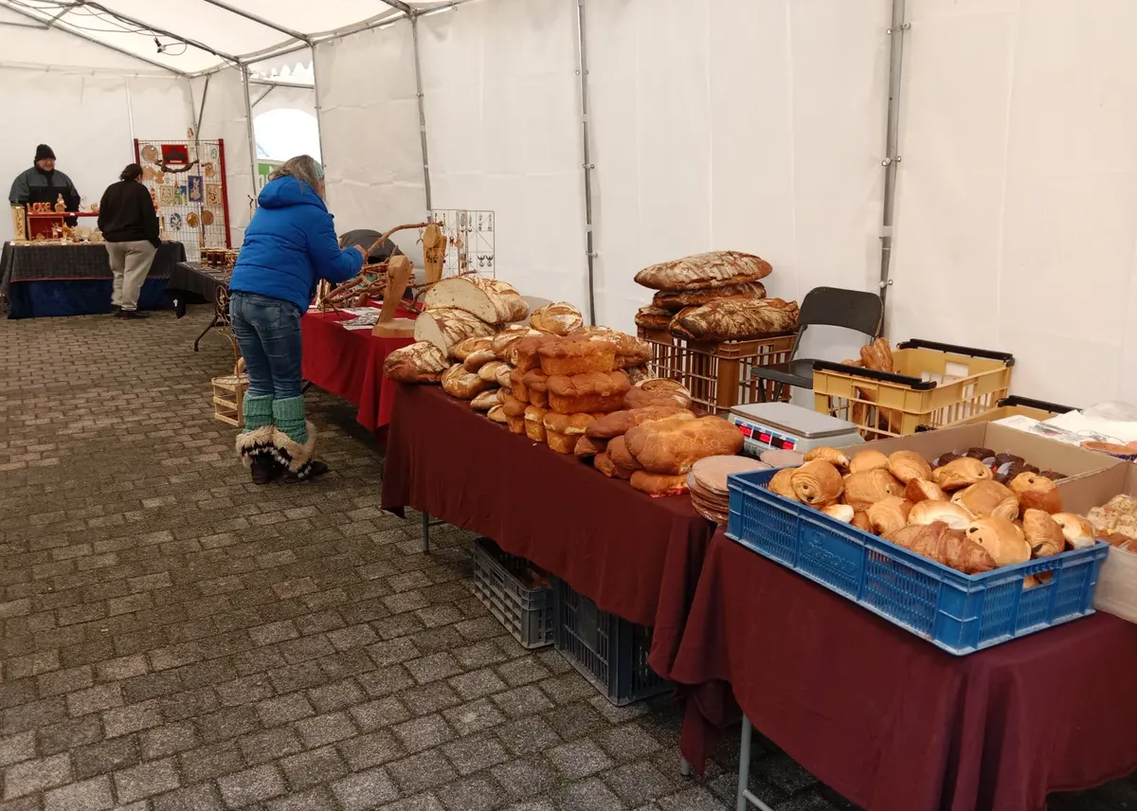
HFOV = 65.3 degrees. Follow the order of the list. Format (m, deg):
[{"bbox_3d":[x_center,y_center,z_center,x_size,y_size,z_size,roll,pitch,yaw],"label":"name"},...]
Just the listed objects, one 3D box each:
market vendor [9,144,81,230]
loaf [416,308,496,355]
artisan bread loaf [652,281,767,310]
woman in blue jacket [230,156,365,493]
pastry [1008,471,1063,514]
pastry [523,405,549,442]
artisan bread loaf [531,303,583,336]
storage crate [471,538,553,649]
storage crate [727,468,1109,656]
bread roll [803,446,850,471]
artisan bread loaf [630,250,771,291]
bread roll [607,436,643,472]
[{"bbox_3d":[-6.039,-2.141,10.425,0.720,1.780,0.450,-7,17,-27],"label":"market vendor"},{"bbox_3d":[-0.456,-0.298,3.600,0.290,0.140,0.260,-8,16,-29],"label":"loaf"},{"bbox_3d":[0.624,-0.483,3.880,0.500,0.110,0.210,-9,17,-32],"label":"artisan bread loaf"},{"bbox_3d":[-1.383,-0.432,4.570,0.520,1.620,0.600,13,19,40],"label":"woman in blue jacket"},{"bbox_3d":[0.921,0.175,1.750,0.097,0.066,0.085,-8,17,-29],"label":"pastry"},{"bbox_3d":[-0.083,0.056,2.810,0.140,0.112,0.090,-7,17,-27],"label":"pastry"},{"bbox_3d":[-0.040,-0.291,2.973,0.183,0.110,0.171,-1,14,-10],"label":"artisan bread loaf"},{"bbox_3d":[-0.106,0.654,3.246,0.340,0.210,0.465,-8,17,-29],"label":"storage crate"},{"bbox_3d":[0.672,0.271,1.806,0.400,0.134,0.600,-5,15,-30],"label":"storage crate"},{"bbox_3d":[0.584,0.119,2.016,0.105,0.050,0.065,7,15,24],"label":"bread roll"},{"bbox_3d":[0.582,-0.582,3.820,0.600,0.140,0.220,-5,16,-22],"label":"artisan bread loaf"},{"bbox_3d":[0.195,0.130,2.374,0.188,0.088,0.119,-4,14,-20],"label":"bread roll"}]

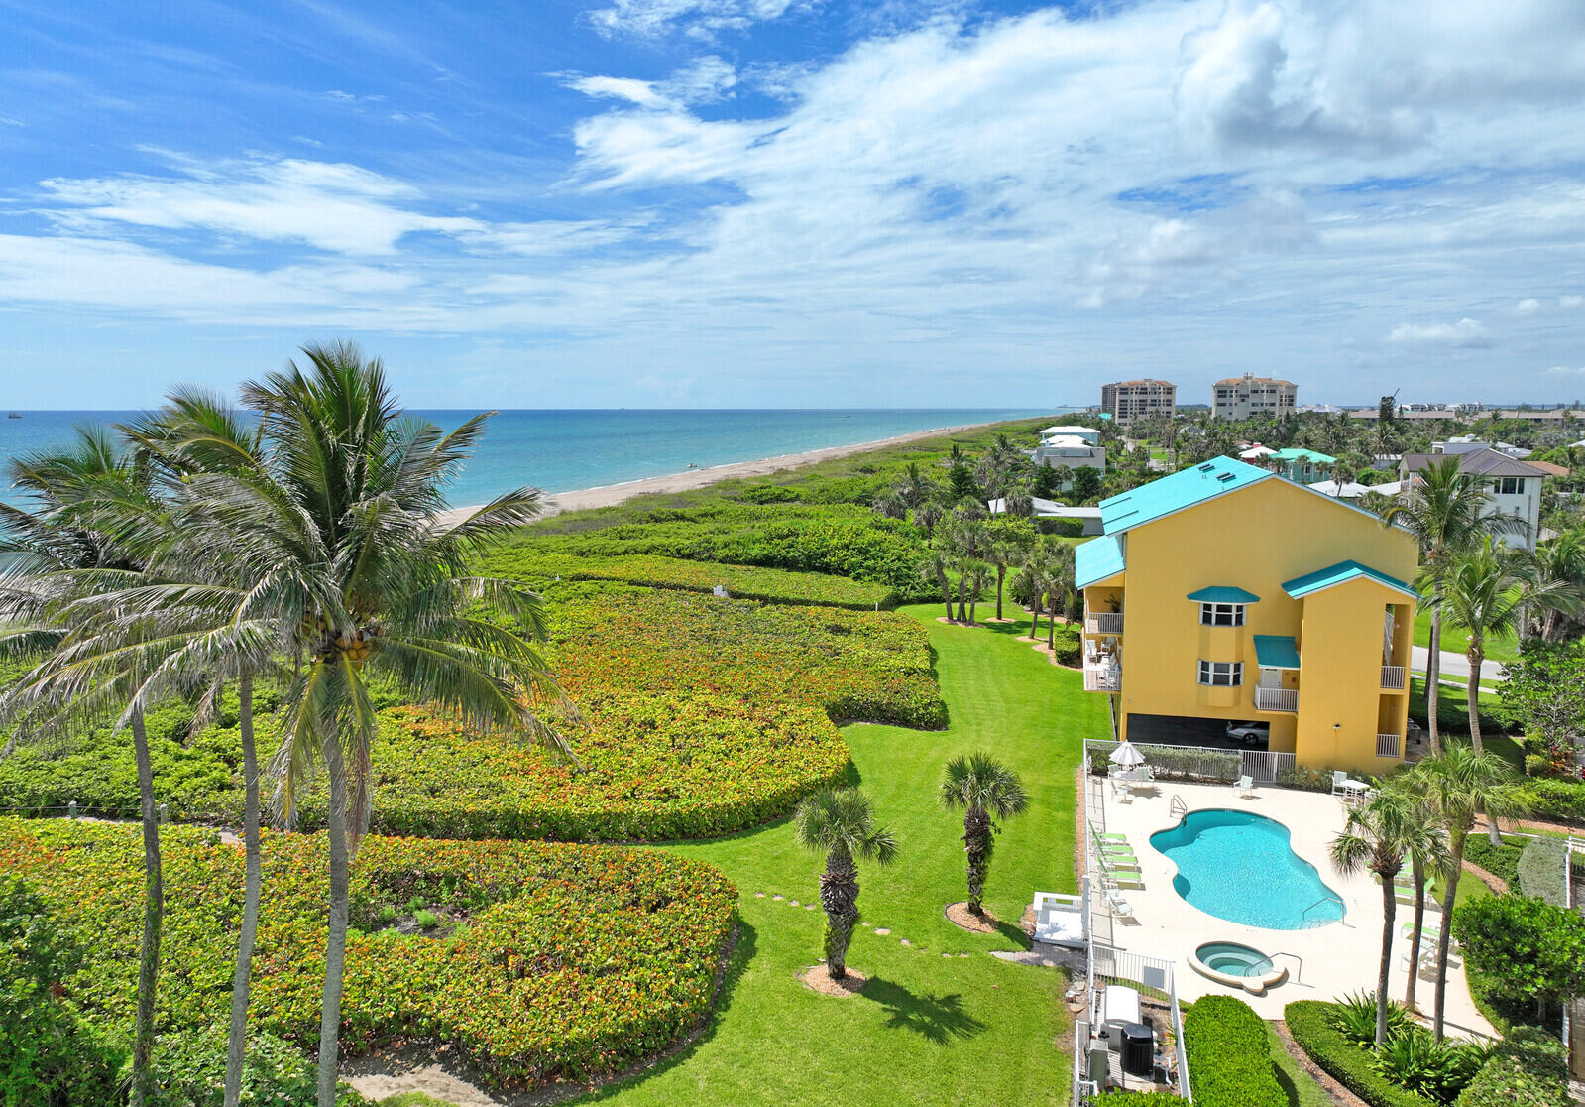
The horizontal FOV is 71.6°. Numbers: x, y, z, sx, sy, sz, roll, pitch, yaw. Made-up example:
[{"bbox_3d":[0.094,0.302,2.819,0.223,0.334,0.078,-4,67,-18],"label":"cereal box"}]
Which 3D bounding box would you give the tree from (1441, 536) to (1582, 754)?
[{"bbox_3d":[28.042,5.640,43.525,5.753,12.739,5.466,5,9,33],"label":"tree"}]

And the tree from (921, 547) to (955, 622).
[{"bbox_3d":[11.550,2.504,88.100,2.700,5.800,2.700,0,8,0],"label":"tree"}]

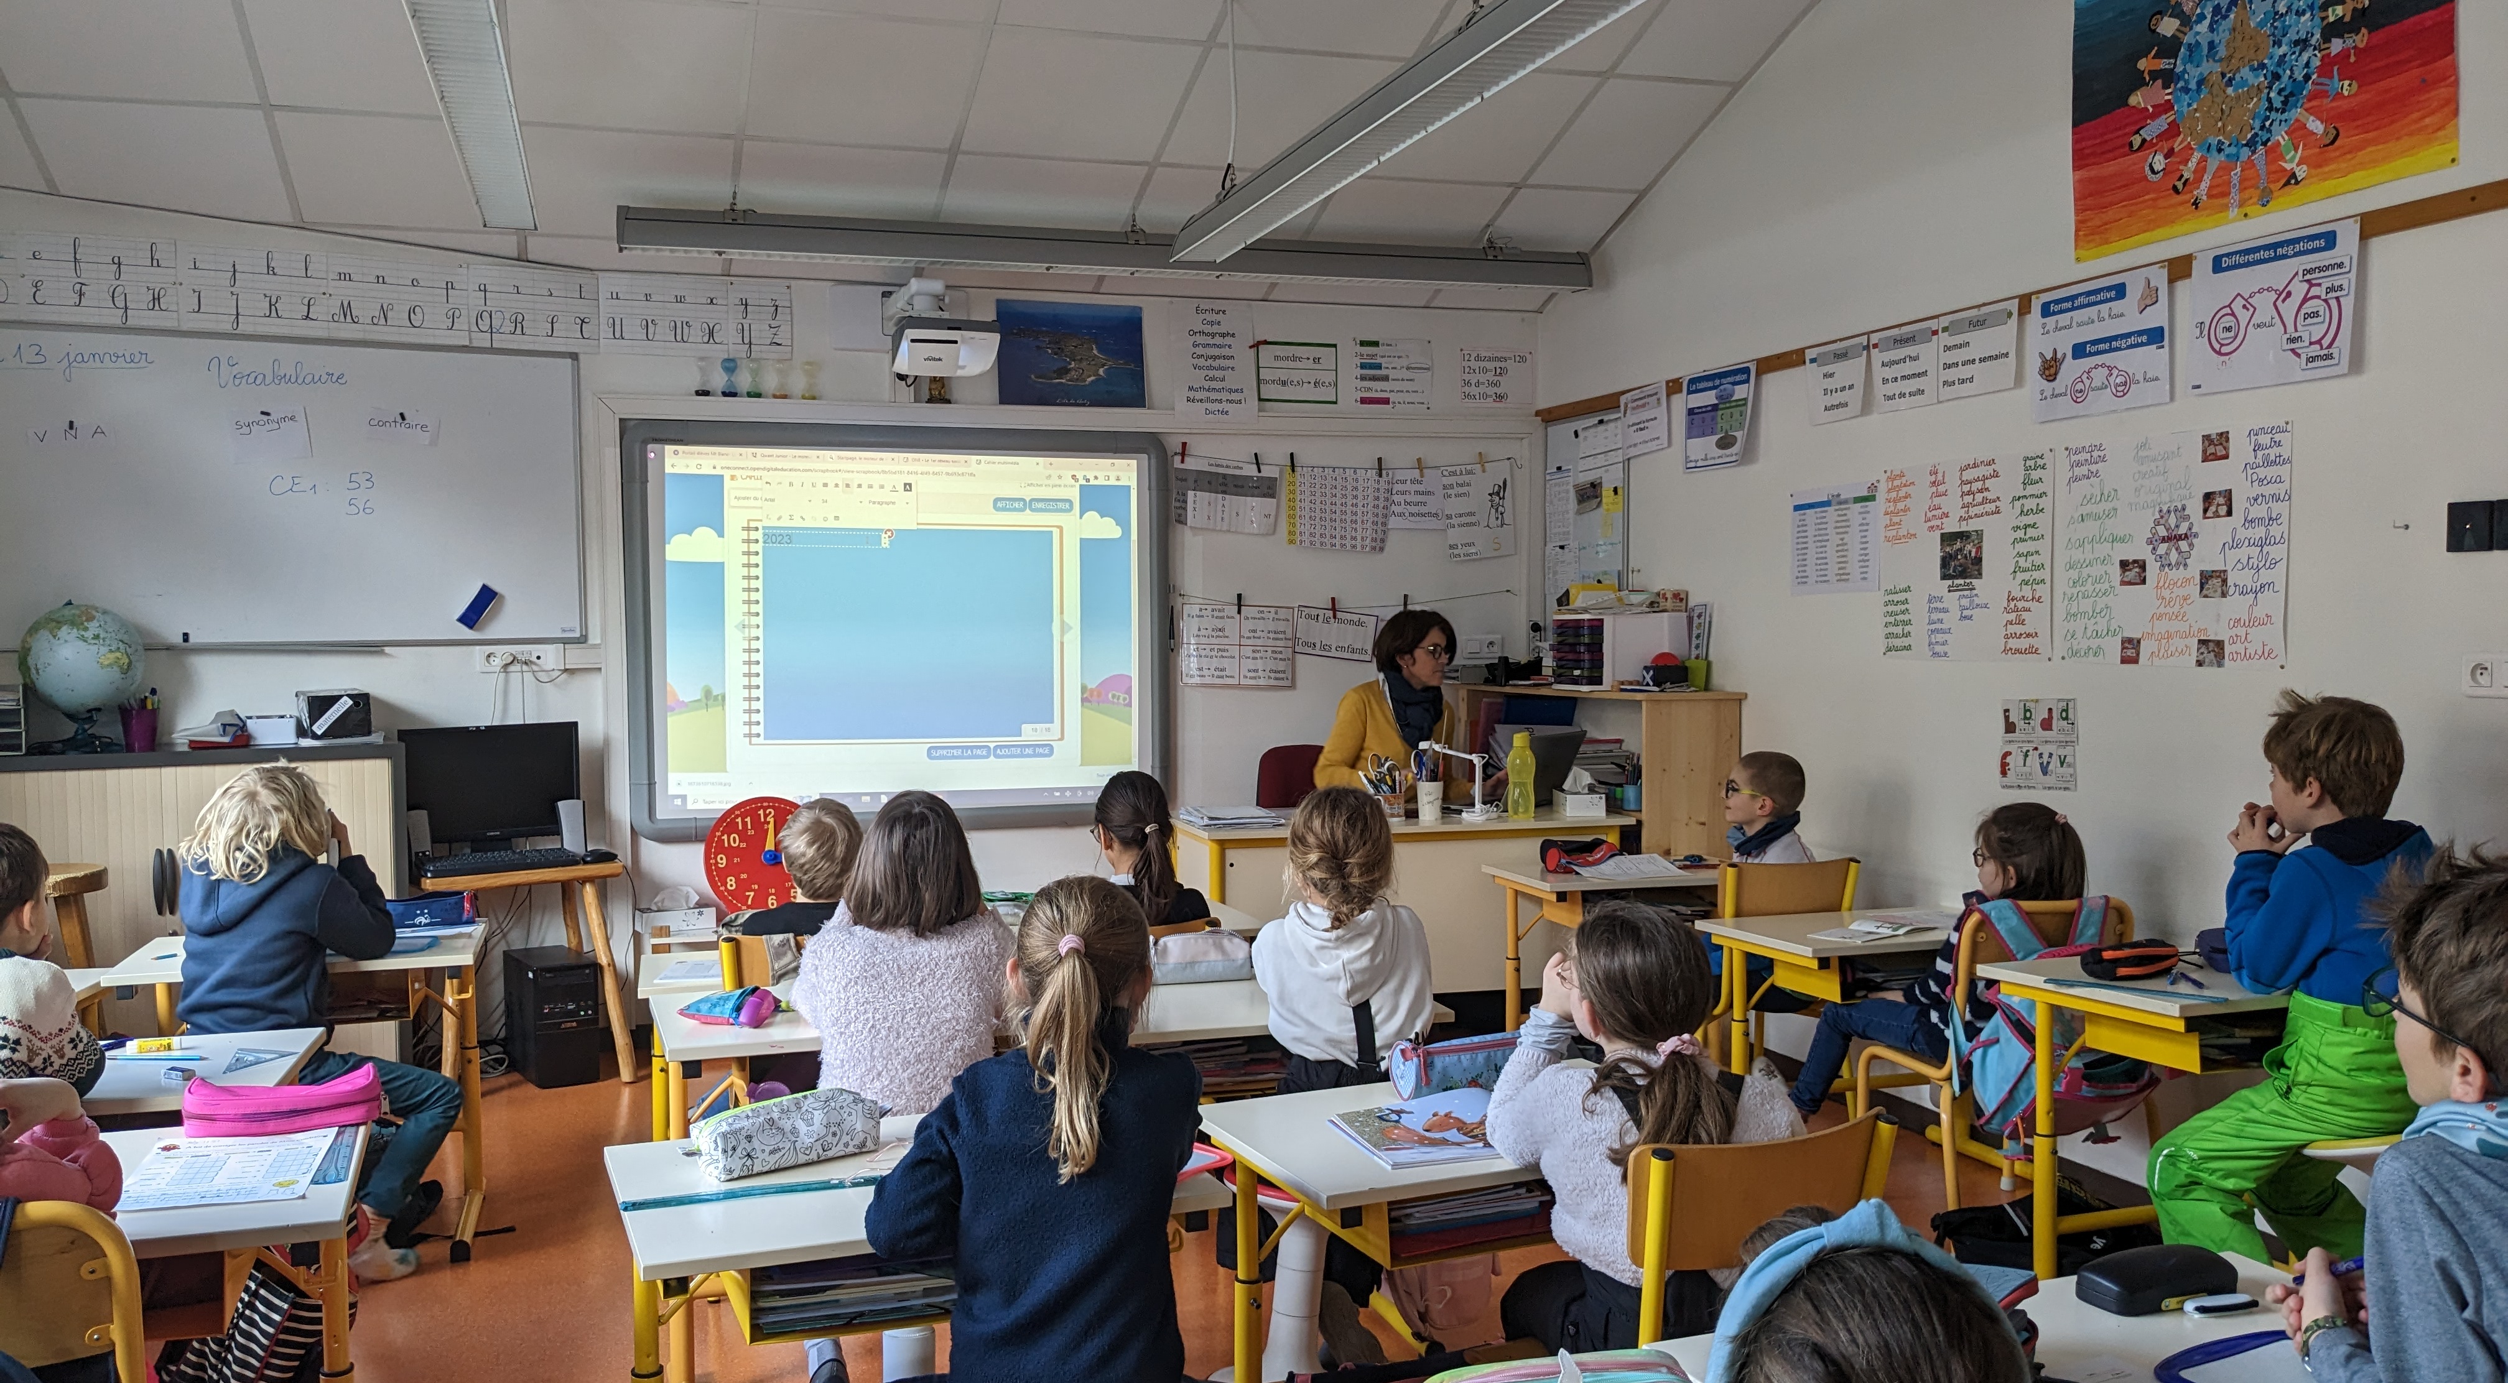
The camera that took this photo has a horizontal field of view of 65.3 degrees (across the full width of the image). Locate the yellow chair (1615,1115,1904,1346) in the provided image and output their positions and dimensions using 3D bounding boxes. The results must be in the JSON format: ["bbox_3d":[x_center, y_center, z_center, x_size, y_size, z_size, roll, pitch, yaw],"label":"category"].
[{"bbox_3d":[0.554,0.920,2.646,0.420,0.740,0.470,-2,2,-26],"label":"yellow chair"}]

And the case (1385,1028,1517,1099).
[{"bbox_3d":[0.321,0.573,3.021,0.215,0.082,0.082,-2,2,-30],"label":"case"}]

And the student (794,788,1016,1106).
[{"bbox_3d":[-0.604,0.719,3.361,0.420,1.120,0.580,-1,2,-15],"label":"student"}]

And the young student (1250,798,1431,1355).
[{"bbox_3d":[0.155,0.702,3.483,0.350,1.060,0.500,-1,2,-15],"label":"young student"}]

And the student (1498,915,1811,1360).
[{"bbox_3d":[0.514,0.780,2.561,0.390,0.960,0.530,-2,2,-28],"label":"student"}]

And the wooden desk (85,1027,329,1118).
[{"bbox_3d":[-1.978,0.970,3.272,0.700,0.665,0.500,-1,2,-18],"label":"wooden desk"}]

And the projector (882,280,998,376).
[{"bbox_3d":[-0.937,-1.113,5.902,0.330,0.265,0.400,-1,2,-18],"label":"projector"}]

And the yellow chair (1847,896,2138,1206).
[{"bbox_3d":[1.659,0.838,4.391,0.410,0.720,0.460,-1,2,-14],"label":"yellow chair"}]

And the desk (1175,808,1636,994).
[{"bbox_3d":[0.425,0.738,5.909,1.300,0.725,0.630,-1,2,-14],"label":"desk"}]

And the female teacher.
[{"bbox_3d":[0.538,0.430,6.603,0.700,1.423,0.520,0,2,28],"label":"female teacher"}]

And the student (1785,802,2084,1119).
[{"bbox_3d":[1.486,0.685,4.186,0.380,0.930,0.660,-1,2,-18],"label":"student"}]

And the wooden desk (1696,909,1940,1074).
[{"bbox_3d":[1.461,0.840,4.536,0.700,0.597,0.500,-1,2,-18],"label":"wooden desk"}]

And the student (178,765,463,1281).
[{"bbox_3d":[-1.879,0.670,3.973,0.530,1.040,0.560,1,2,30],"label":"student"}]

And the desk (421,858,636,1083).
[{"bbox_3d":[-2.208,0.856,5.935,0.600,0.650,0.460,-1,2,-25],"label":"desk"}]

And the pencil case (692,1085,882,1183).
[{"bbox_3d":[-0.634,0.603,2.672,0.225,0.075,0.085,-2,3,-37],"label":"pencil case"}]

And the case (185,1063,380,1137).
[{"bbox_3d":[-1.363,0.571,2.745,0.230,0.072,0.075,-1,2,-18],"label":"case"}]

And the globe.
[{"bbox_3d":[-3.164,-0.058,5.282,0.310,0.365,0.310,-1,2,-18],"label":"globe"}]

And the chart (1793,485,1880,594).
[{"bbox_3d":[1.625,-0.424,5.463,0.010,0.297,0.420,-1,2,-18],"label":"chart"}]

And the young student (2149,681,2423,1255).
[{"bbox_3d":[1.830,0.605,3.450,0.400,1.205,0.520,-2,2,-27],"label":"young student"}]

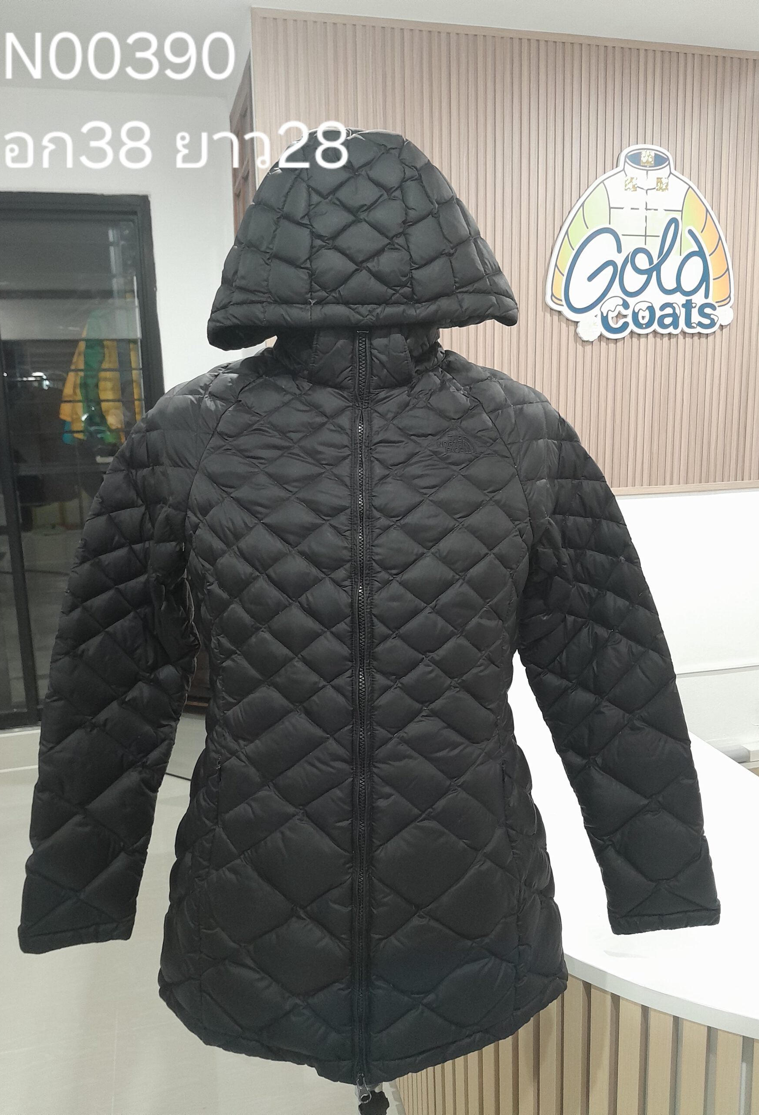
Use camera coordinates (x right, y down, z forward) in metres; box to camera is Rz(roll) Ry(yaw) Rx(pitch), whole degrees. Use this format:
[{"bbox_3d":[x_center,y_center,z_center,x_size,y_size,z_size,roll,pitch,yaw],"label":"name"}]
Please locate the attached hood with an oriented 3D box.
[{"bbox_3d":[-0.016,-0.304,0.809,0.295,0.220,0.225,-1,8,0],"label":"attached hood"}]

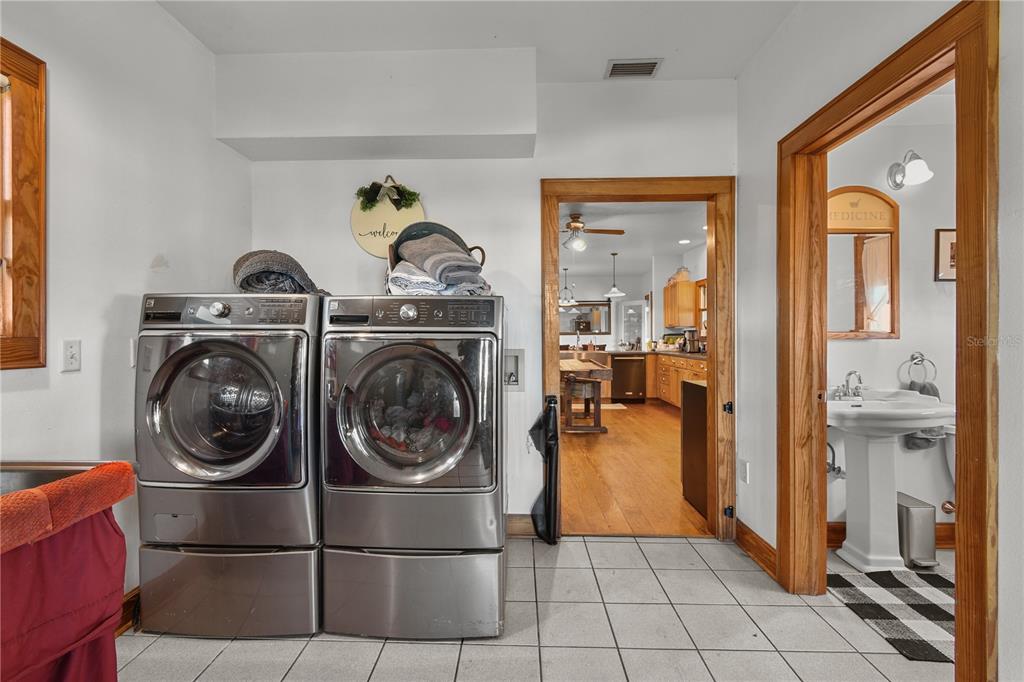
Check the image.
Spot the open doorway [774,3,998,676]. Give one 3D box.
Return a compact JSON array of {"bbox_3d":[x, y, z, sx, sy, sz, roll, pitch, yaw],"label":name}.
[{"bbox_3d":[1.385,0.112,1.647,0.160,2.184,0.960,0,0,1],"label":"open doorway"}]

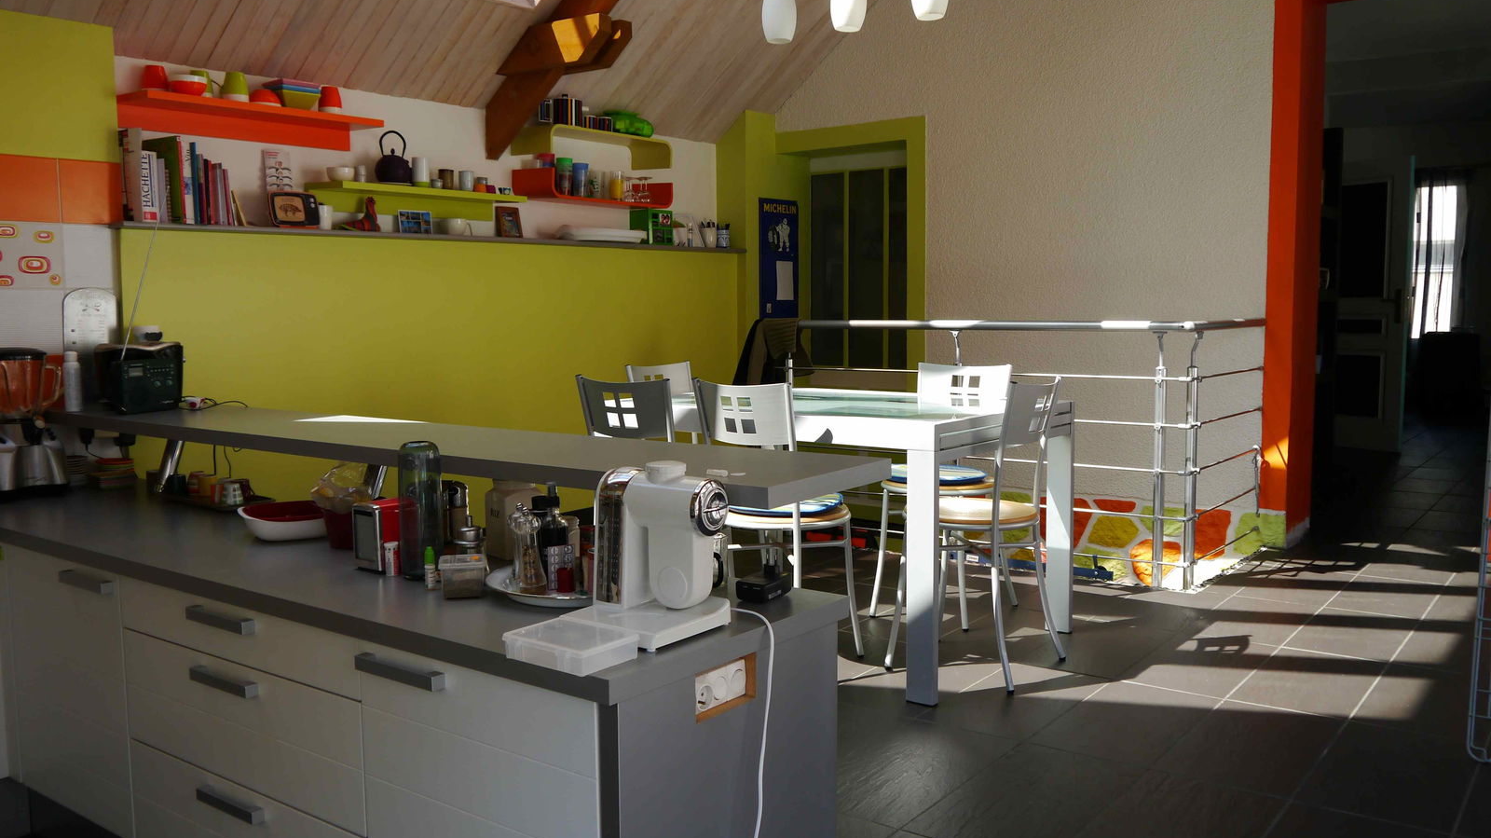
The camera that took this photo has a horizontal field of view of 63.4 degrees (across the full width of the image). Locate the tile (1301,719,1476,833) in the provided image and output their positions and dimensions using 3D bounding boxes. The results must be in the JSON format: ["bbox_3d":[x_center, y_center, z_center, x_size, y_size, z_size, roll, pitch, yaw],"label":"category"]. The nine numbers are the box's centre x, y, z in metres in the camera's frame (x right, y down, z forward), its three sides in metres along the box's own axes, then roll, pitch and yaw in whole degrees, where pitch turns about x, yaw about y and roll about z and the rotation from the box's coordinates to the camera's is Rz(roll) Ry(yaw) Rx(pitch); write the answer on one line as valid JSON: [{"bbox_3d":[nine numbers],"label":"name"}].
[{"bbox_3d":[1.442,0.786,2.679,0.298,0.010,0.600,3,6,37],"label":"tile"}]

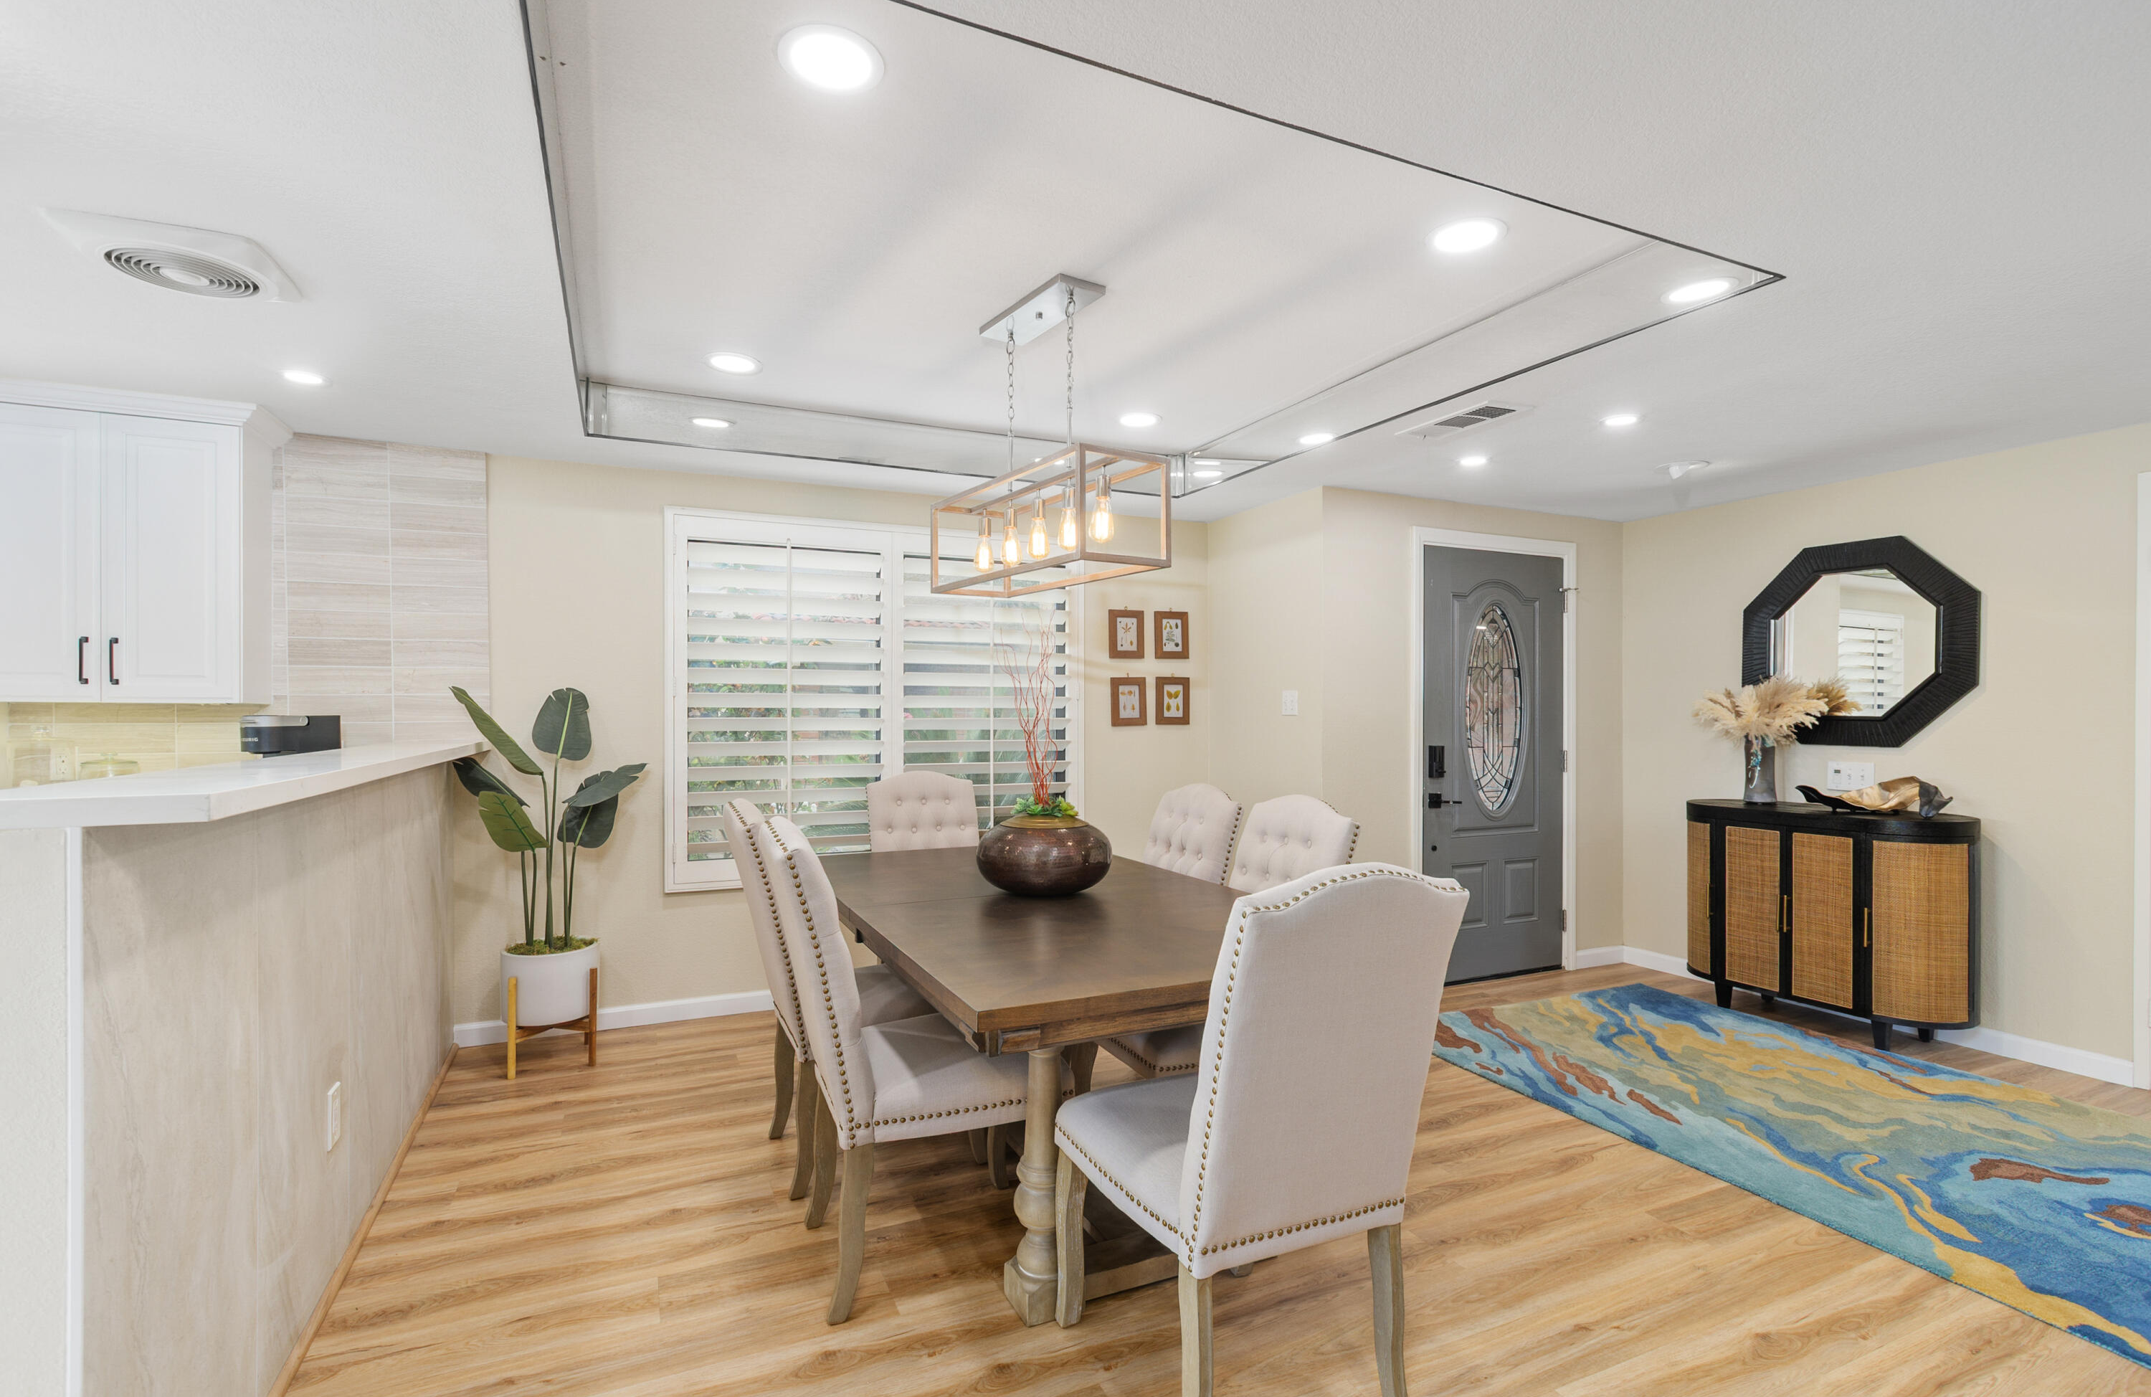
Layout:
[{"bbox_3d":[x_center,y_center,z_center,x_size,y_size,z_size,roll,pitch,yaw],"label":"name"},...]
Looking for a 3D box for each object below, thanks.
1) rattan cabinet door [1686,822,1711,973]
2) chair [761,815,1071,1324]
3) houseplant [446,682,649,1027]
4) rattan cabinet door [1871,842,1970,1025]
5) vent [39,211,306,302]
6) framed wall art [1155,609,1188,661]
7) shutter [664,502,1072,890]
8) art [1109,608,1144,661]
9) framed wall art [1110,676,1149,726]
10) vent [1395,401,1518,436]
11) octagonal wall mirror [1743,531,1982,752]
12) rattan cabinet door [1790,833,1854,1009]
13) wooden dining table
[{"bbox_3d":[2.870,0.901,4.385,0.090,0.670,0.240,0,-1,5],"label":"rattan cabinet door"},{"bbox_3d":[-0.395,0.796,2.268,0.655,1.035,0.485,0,-1,-25],"label":"chair"},{"bbox_3d":[-1.947,0.566,3.542,0.645,1.210,0.520,0,-1,-25],"label":"houseplant"},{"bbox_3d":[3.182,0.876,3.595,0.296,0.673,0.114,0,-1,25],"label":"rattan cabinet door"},{"bbox_3d":[-1.976,-0.956,2.123,0.335,0.045,0.335,0,-1,-25],"label":"vent"},{"bbox_3d":[0.509,-0.328,5.049,0.207,0.246,0.020,0,-1,-25],"label":"framed wall art"},{"bbox_3d":[-0.824,0.014,4.364,1.919,1.604,0.080,0,-1,-25],"label":"shutter"},{"bbox_3d":[0.265,-0.326,4.935,0.201,0.250,0.020,0,-1,-25],"label":"art"},{"bbox_3d":[0.275,0.020,4.935,0.204,0.247,0.020,0,-1,-25],"label":"framed wall art"},{"bbox_3d":[1.339,-0.949,3.323,0.200,0.015,0.410,0,-1,-25],"label":"vent"},{"bbox_3d":[3.255,-0.224,4.009,0.045,0.848,0.854,0,-1,-25],"label":"octagonal wall mirror"},{"bbox_3d":[3.023,0.889,3.862,0.022,0.670,0.225,0,-1,-25],"label":"rattan cabinet door"},{"bbox_3d":[-0.127,0.944,2.832,1.065,0.762,2.120,0,-1,-25],"label":"wooden dining table"}]

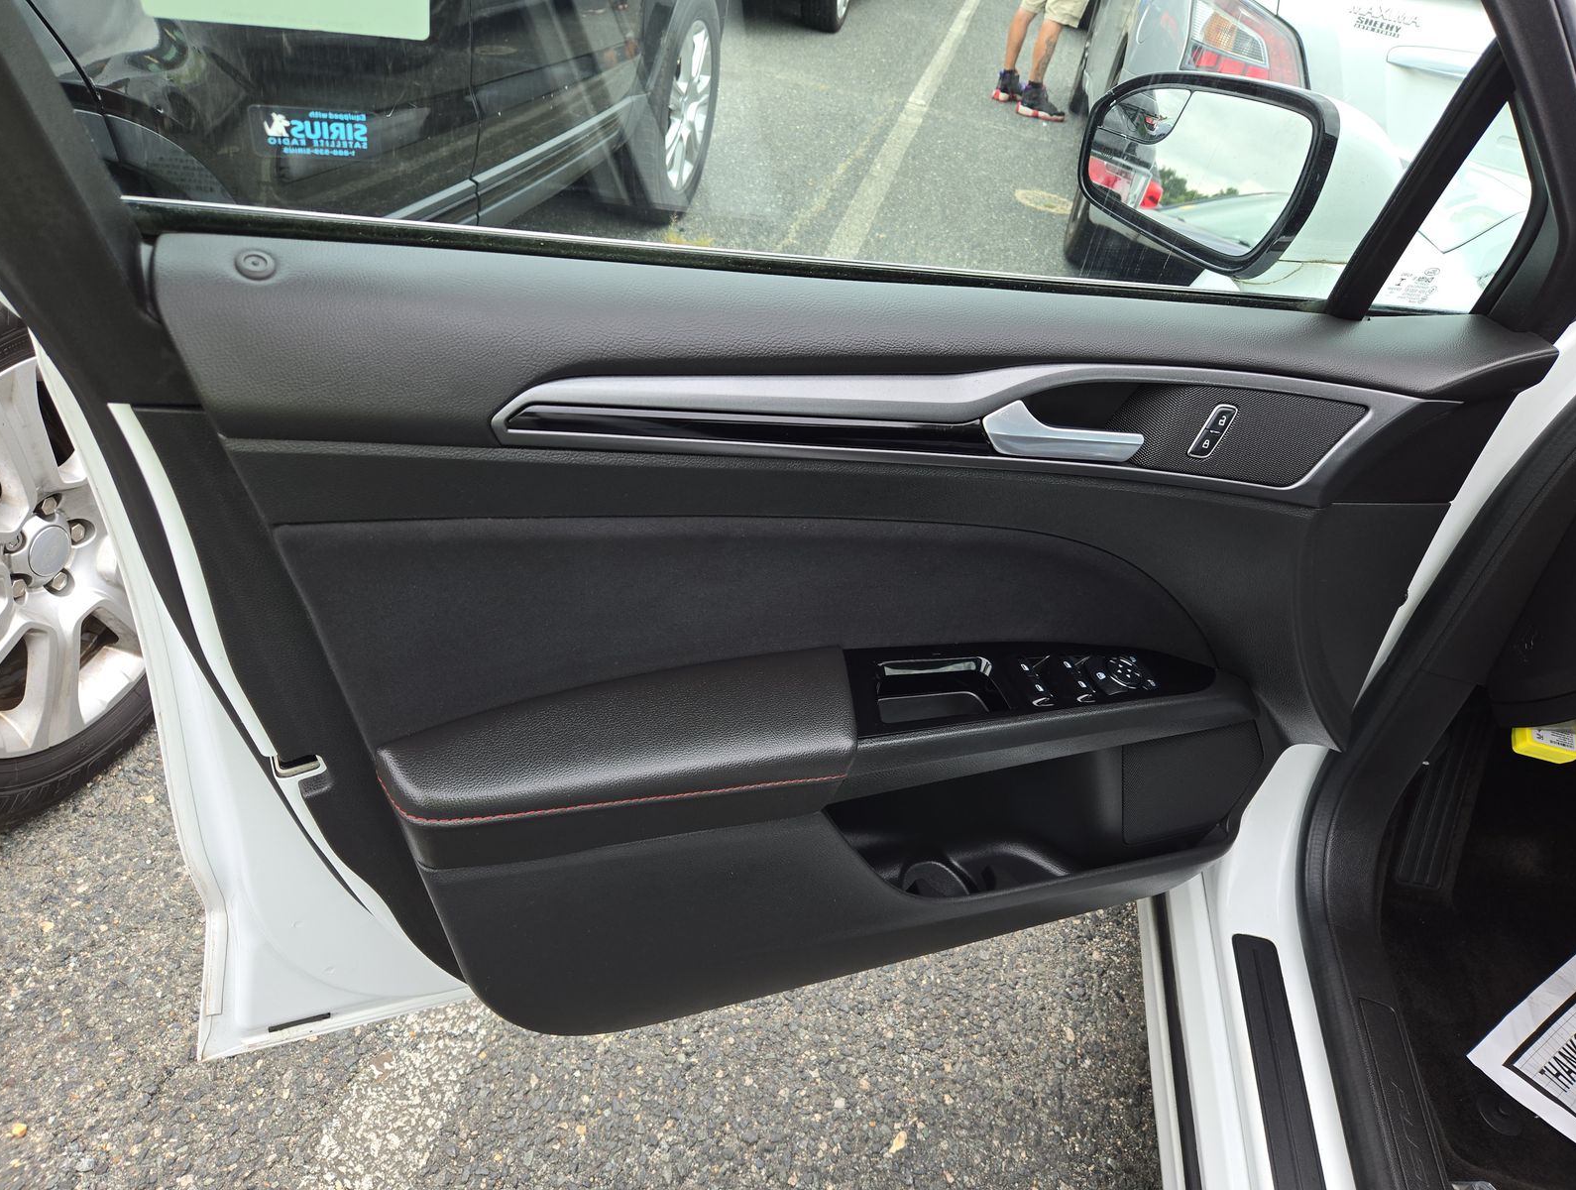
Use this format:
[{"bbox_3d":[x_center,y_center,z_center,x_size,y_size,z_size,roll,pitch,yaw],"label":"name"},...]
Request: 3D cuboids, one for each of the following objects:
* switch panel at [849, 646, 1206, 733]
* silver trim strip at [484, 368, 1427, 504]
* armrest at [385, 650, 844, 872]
[{"bbox_3d":[0.194,0.070,0.876,0.345,0.040,0.098,-5,41,-21],"label":"switch panel"},{"bbox_3d":[0.175,-0.108,0.748,0.750,0.105,0.045,-2,39,-24],"label":"silver trim strip"},{"bbox_3d":[-0.107,0.109,0.758,0.345,0.068,0.116,-5,41,-21],"label":"armrest"}]

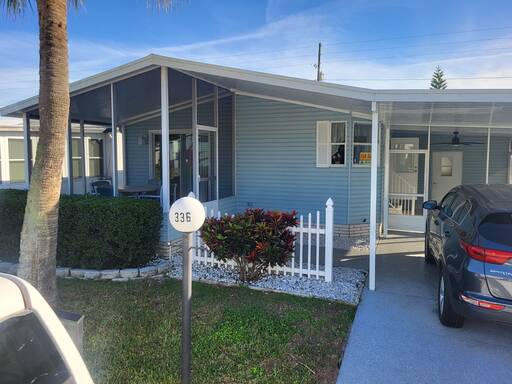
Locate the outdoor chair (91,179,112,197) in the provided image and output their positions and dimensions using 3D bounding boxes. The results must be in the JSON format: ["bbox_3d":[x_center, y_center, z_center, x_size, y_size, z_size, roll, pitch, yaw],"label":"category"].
[{"bbox_3d":[-3.780,0.180,9.400,0.620,0.930,0.580,3,5,44],"label":"outdoor chair"}]

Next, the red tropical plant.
[{"bbox_3d":[-0.110,0.800,5.780,1.400,1.100,1.200,2,4,21],"label":"red tropical plant"}]

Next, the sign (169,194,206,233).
[{"bbox_3d":[-0.570,0.190,3.200,0.300,0.300,0.300,1,3,5],"label":"sign"}]

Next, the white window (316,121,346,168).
[{"bbox_3d":[1.770,-1.123,9.020,0.710,1.080,0.100,2,4,21],"label":"white window"}]

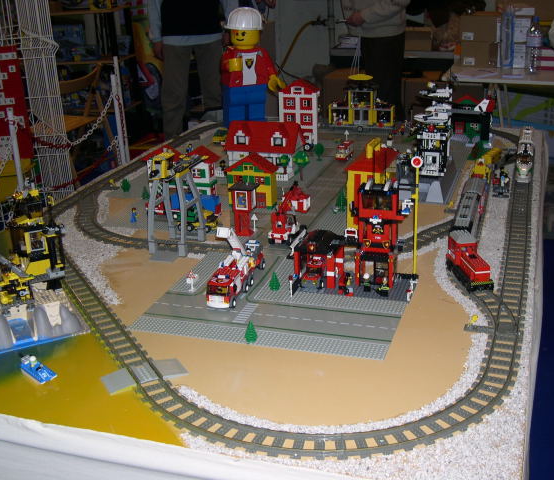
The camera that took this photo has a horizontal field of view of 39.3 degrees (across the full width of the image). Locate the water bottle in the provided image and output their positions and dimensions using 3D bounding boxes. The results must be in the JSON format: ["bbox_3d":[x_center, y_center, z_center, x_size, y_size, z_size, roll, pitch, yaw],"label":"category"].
[{"bbox_3d":[1.482,-1.113,4.433,0.090,0.310,0.090,4,21,18],"label":"water bottle"}]

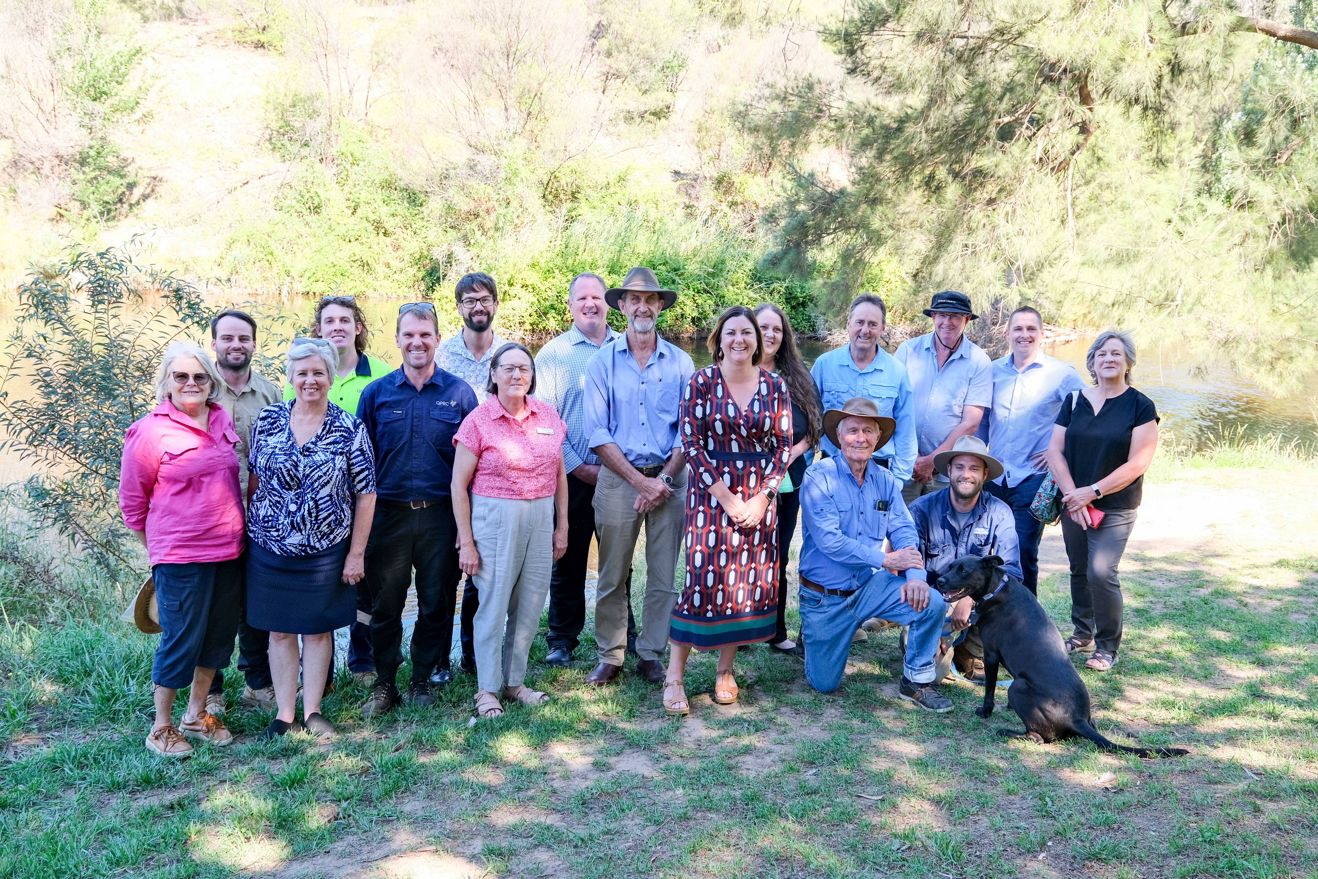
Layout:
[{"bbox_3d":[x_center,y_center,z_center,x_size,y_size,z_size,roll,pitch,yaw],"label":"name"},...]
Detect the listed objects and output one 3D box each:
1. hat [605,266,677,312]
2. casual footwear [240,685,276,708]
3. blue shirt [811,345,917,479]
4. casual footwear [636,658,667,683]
[{"bbox_3d":[-0.081,-0.673,5.420,0.325,0.184,0.360,0,8,-2],"label":"hat"},{"bbox_3d":[-1.757,1.151,5.390,0.115,0.125,0.290,-5,8,-38],"label":"casual footwear"},{"bbox_3d":[1.040,-0.138,6.145,0.540,0.688,0.310,1,8,10],"label":"blue shirt"},{"bbox_3d":[-0.036,1.041,5.696,0.110,0.120,0.300,-2,8,-17],"label":"casual footwear"}]

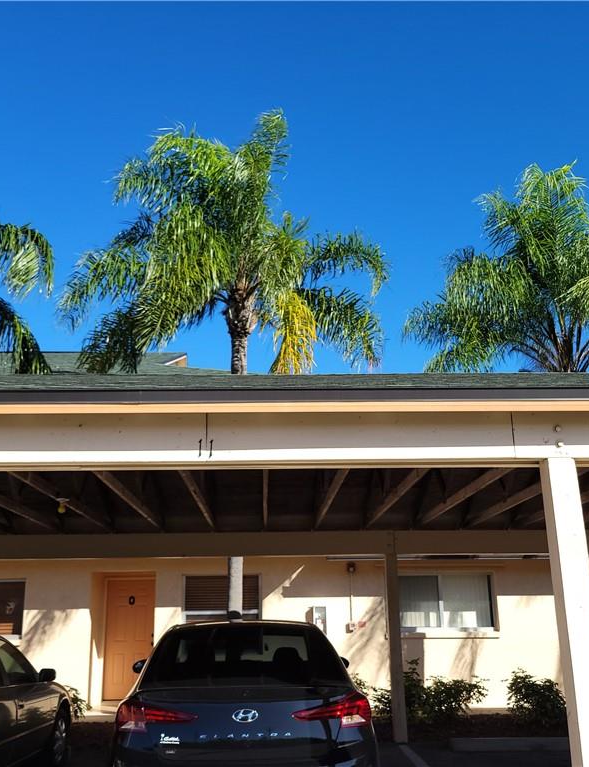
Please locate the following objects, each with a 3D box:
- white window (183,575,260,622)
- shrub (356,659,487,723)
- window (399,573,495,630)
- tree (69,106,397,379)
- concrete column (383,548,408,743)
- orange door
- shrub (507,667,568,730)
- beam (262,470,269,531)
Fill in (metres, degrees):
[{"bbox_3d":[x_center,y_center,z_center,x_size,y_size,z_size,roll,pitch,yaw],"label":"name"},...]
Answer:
[{"bbox_3d":[-1.220,3.883,12.925,1.322,1.272,0.100,0,-17,-2],"label":"white window"},{"bbox_3d":[1.784,4.347,10.873,1.866,0.850,1.000,0,-17,-2],"label":"shrub"},{"bbox_3d":[2.531,3.734,13.107,1.866,0.985,0.100,0,-17,-2],"label":"window"},{"bbox_3d":[-1.088,-0.005,11.786,5.189,9.780,5.000,0,-17,-2],"label":"tree"},{"bbox_3d":[1.243,3.195,9.464,0.150,2.215,0.150,0,-17,-2],"label":"concrete column"},{"bbox_3d":[-2.907,4.523,13.610,0.913,2.020,0.060,0,-17,-2],"label":"orange door"},{"bbox_3d":[3.393,4.382,10.816,0.937,0.710,0.900,0,-17,-2],"label":"shrub"},{"bbox_3d":[-0.260,1.011,7.006,0.038,0.090,5.800,0,-17,-2],"label":"beam"}]

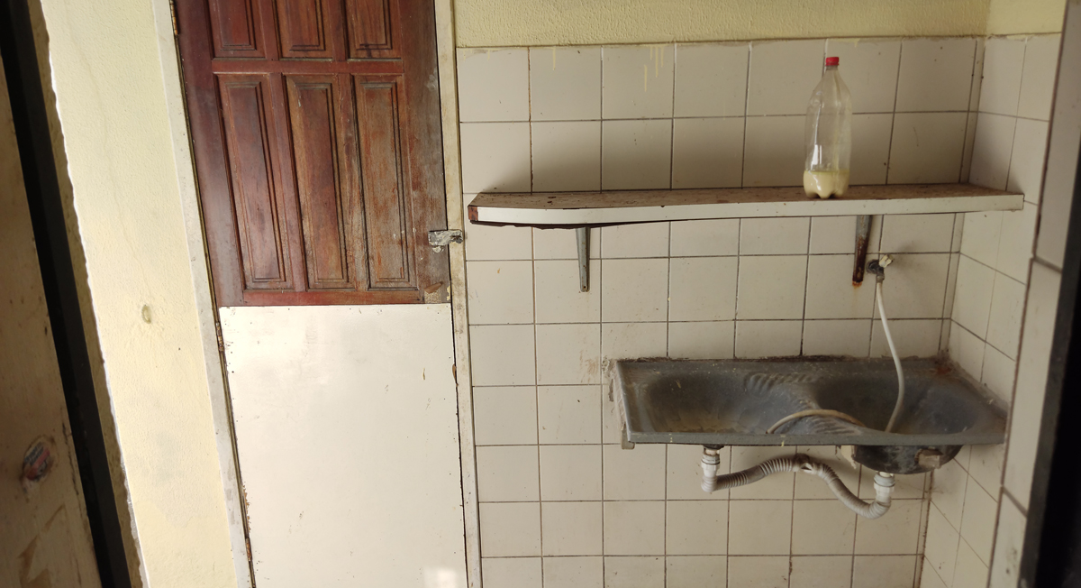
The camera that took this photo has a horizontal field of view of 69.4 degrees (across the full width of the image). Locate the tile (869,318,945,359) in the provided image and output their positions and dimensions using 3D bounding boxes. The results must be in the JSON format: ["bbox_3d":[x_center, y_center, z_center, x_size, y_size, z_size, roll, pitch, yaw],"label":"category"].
[{"bbox_3d":[1.091,0.169,2.335,0.200,0.197,0.010,-1,15,2],"label":"tile"}]

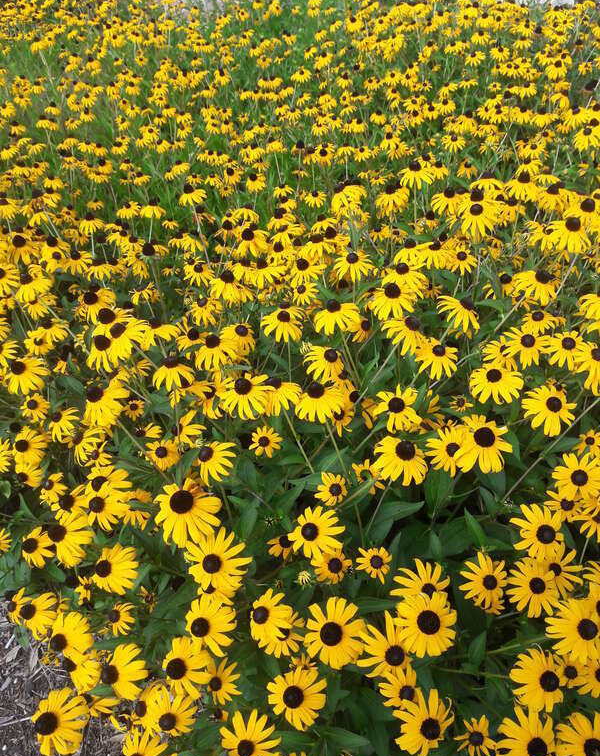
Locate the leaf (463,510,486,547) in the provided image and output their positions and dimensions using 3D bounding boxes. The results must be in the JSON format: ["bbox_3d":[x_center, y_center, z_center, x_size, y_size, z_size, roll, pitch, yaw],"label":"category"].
[{"bbox_3d":[0.214,0.185,0.790,0.020,0.010,0.056,-13,69,-34],"label":"leaf"}]

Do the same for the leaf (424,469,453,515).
[{"bbox_3d":[0.184,0.147,0.860,0.035,0.012,0.072,0,64,0],"label":"leaf"}]

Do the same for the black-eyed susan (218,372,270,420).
[{"bbox_3d":[-0.068,0.023,0.810,0.068,0.030,0.064,-7,57,-9],"label":"black-eyed susan"}]

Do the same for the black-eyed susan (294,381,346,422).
[{"bbox_3d":[0.025,0.030,0.820,0.064,0.032,0.062,0,50,0],"label":"black-eyed susan"}]

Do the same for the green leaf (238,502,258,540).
[{"bbox_3d":[-0.063,0.173,0.790,0.024,0.010,0.054,13,66,6],"label":"green leaf"}]

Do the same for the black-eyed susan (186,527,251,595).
[{"bbox_3d":[-0.088,0.195,0.690,0.069,0.027,0.069,-5,72,-7],"label":"black-eyed susan"}]

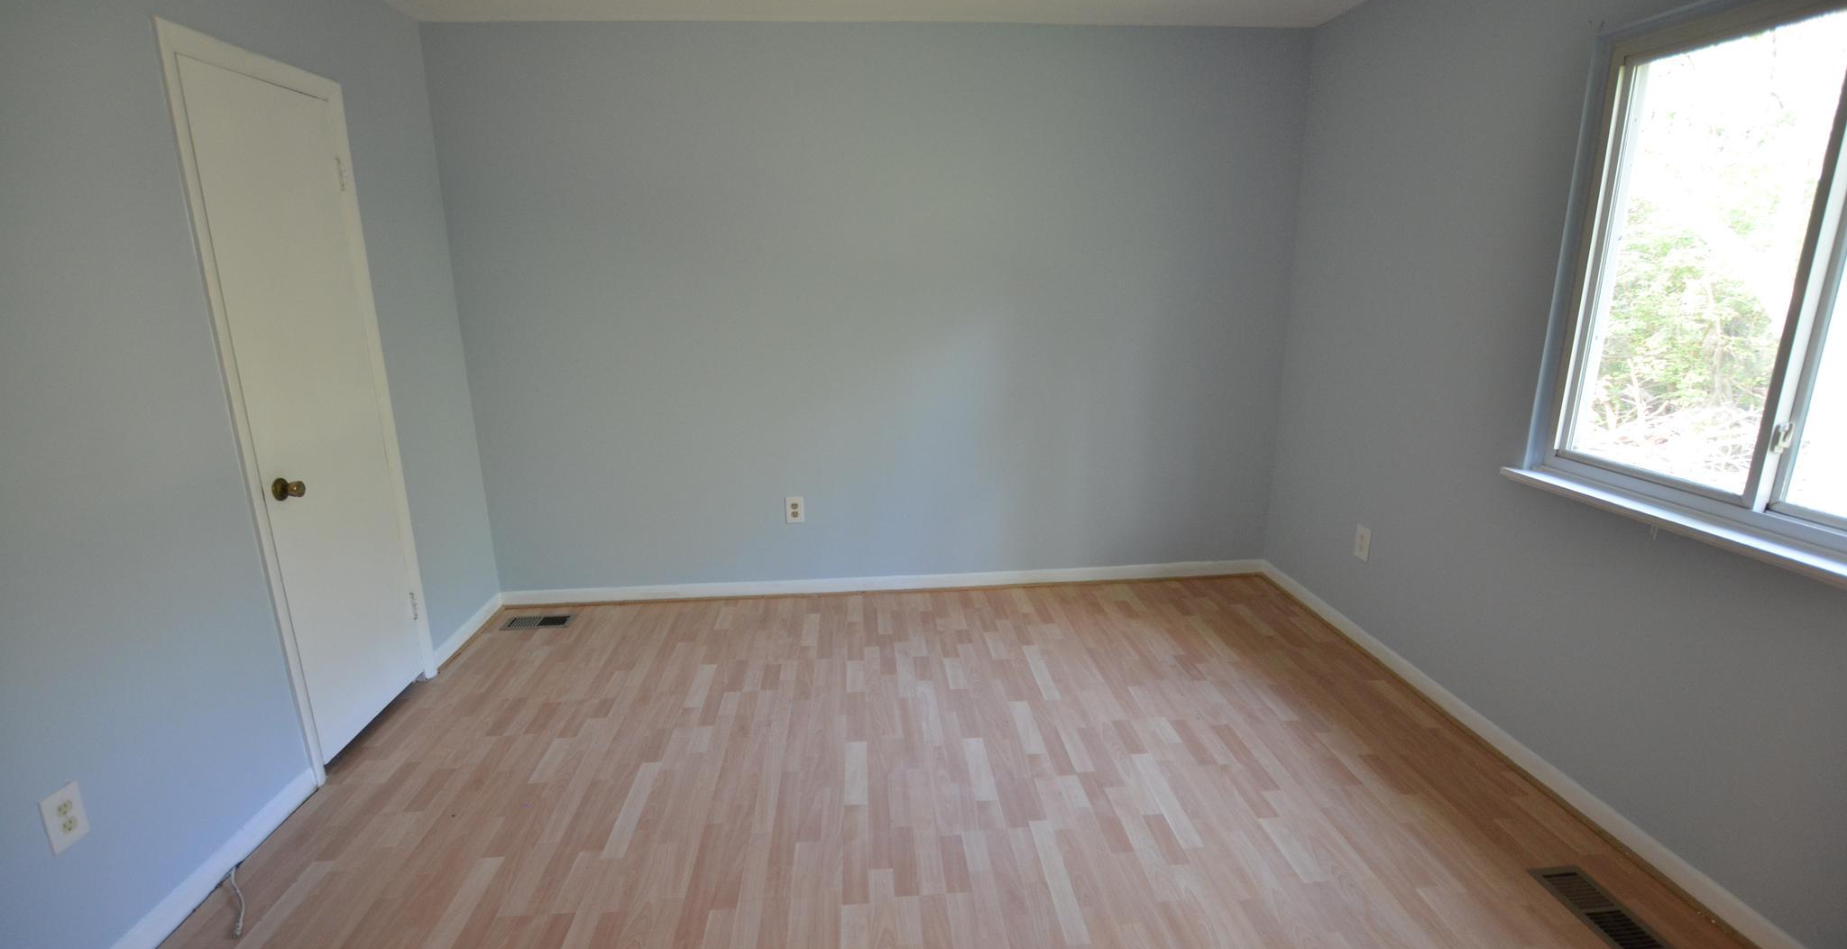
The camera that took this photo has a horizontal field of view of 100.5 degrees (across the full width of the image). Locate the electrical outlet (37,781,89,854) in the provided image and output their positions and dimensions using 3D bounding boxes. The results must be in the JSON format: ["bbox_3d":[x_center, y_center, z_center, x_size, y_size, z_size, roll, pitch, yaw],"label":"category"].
[{"bbox_3d":[-1.805,0.723,1.617,0.010,0.120,0.077,-2,15,-4],"label":"electrical outlet"}]

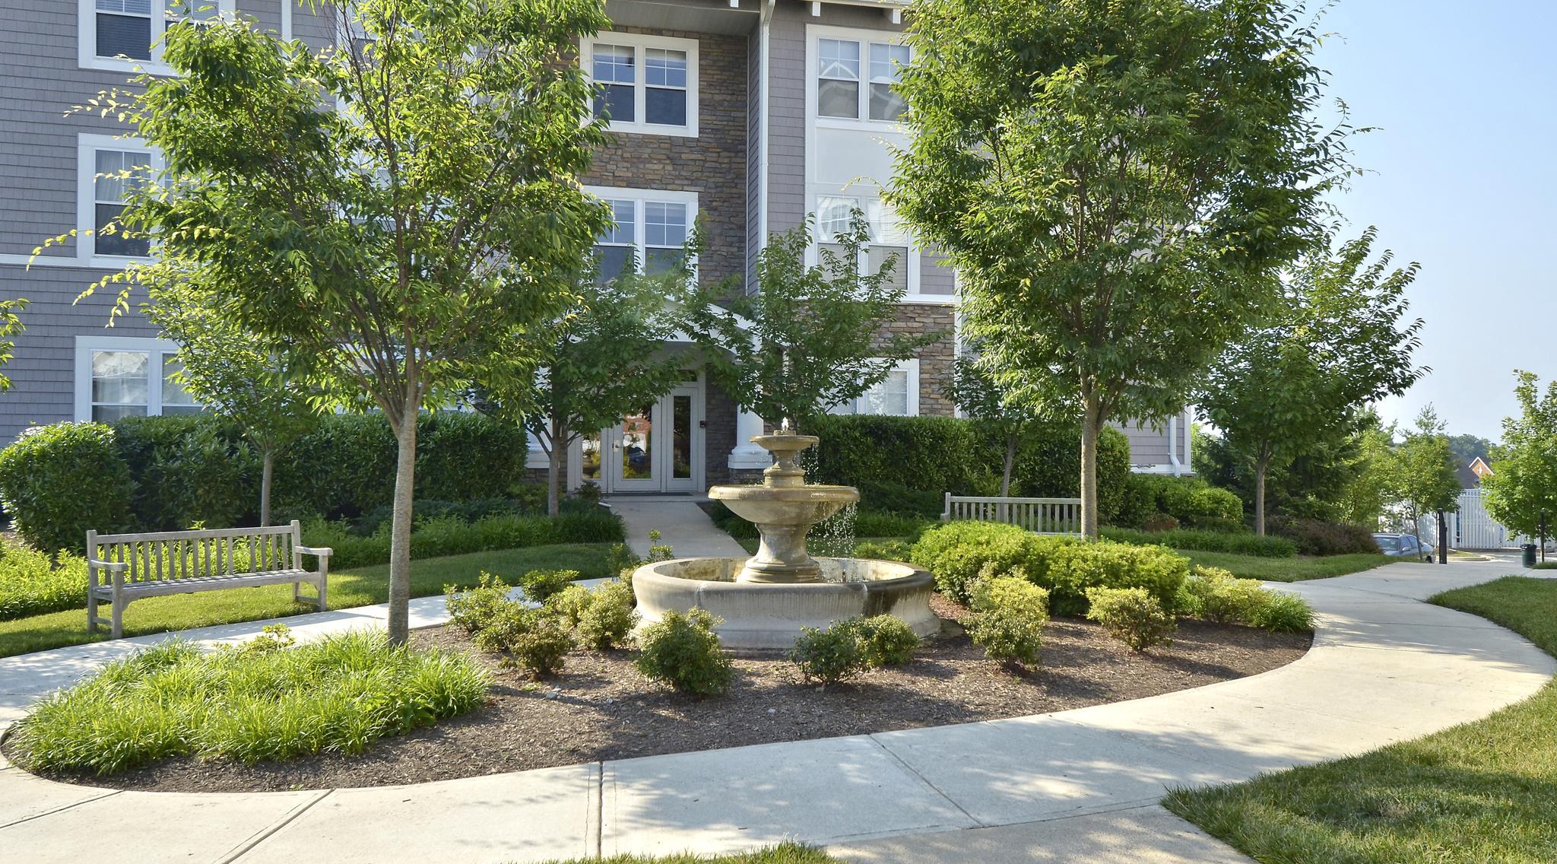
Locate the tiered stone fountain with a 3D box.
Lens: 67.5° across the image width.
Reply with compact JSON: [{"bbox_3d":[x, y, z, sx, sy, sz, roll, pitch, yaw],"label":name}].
[{"bbox_3d":[0.045,0.798,10.093,2.650,1.710,2.650,0,-1,0],"label":"tiered stone fountain"}]

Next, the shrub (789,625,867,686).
[{"bbox_3d":[0.348,1.523,8.020,0.520,0.420,0.480,0,0,0],"label":"shrub"}]

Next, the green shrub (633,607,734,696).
[{"bbox_3d":[-0.635,1.455,7.750,0.670,0.600,0.650,0,-1,0],"label":"green shrub"}]

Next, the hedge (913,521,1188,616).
[{"bbox_3d":[2.794,1.355,12.000,2.600,0.780,1.200,0,0,18],"label":"hedge"}]

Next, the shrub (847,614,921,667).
[{"bbox_3d":[0.779,1.544,8.670,0.520,0.400,0.500,0,0,0],"label":"shrub"}]

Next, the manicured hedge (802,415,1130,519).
[{"bbox_3d":[3.174,0.585,19.900,5.700,1.720,1.400,0,0,-9],"label":"manicured hedge"}]

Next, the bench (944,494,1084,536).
[{"bbox_3d":[2.973,1.217,14.459,1.870,0.870,0.610,0,-1,15],"label":"bench"}]

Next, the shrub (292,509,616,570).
[{"bbox_3d":[-3.958,1.364,15.188,4.300,0.500,1.300,1,-1,-38],"label":"shrub"}]

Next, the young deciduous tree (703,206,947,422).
[{"bbox_3d":[0.658,-1.049,18.710,3.700,4.950,3.500,0,-1,0],"label":"young deciduous tree"}]

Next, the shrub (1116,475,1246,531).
[{"bbox_3d":[6.704,1.135,19.600,2.100,0.920,1.300,1,0,-12],"label":"shrub"}]

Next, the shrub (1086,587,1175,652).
[{"bbox_3d":[2.671,1.399,8.838,0.660,0.500,0.620,0,-1,0],"label":"shrub"}]

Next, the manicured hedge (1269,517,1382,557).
[{"bbox_3d":[7.742,1.432,16.488,1.550,0.500,1.200,0,-1,0],"label":"manicured hedge"}]

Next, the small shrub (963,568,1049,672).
[{"bbox_3d":[1.632,1.317,8.288,0.600,0.640,0.580,0,-1,0],"label":"small shrub"}]

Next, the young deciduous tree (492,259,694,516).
[{"bbox_3d":[-2.925,-0.650,19.200,3.400,4.300,3.300,0,0,0],"label":"young deciduous tree"}]

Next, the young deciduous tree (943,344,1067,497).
[{"bbox_3d":[3.502,-0.112,18.002,2.300,3.200,2.200,0,-1,0],"label":"young deciduous tree"}]

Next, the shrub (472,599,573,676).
[{"bbox_3d":[-1.868,1.500,8.600,0.740,0.500,0.660,0,0,0],"label":"shrub"}]

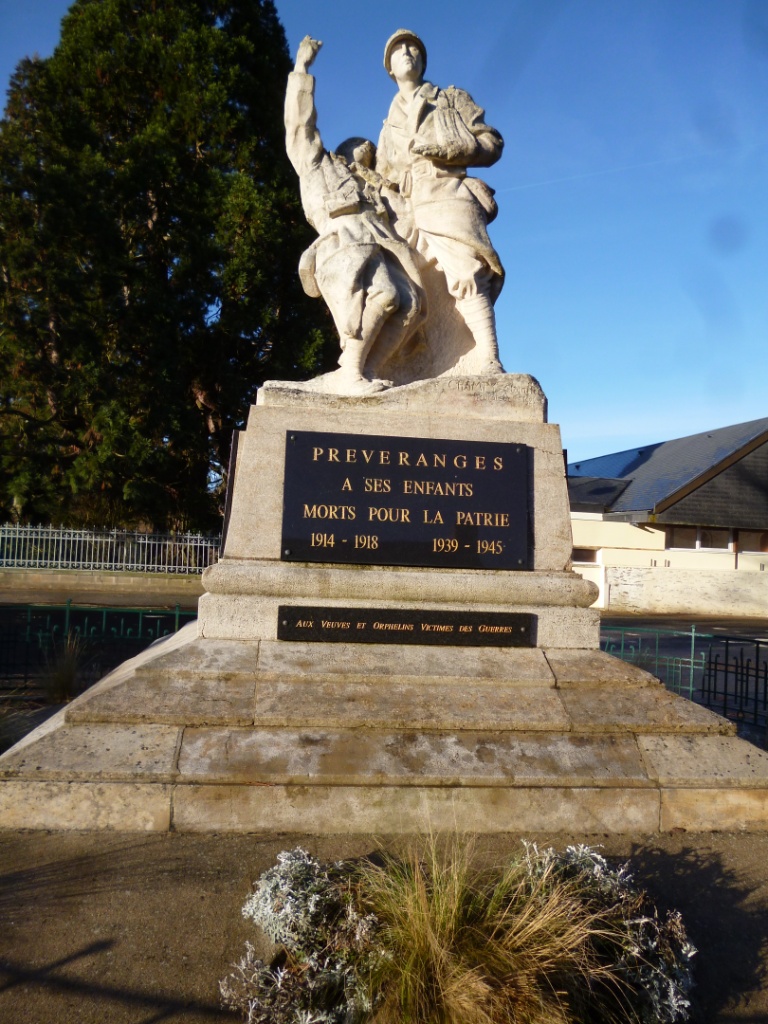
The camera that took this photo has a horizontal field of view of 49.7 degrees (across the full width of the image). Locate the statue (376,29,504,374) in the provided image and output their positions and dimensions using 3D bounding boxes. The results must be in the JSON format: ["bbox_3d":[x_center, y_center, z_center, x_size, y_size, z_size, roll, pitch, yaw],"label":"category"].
[{"bbox_3d":[0.340,-1.758,4.712,0.580,1.900,0.590,1,-4,20],"label":"statue"}]

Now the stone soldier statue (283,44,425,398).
[{"bbox_3d":[-0.162,-1.585,4.455,0.520,1.860,0.600,5,-4,-34],"label":"stone soldier statue"}]

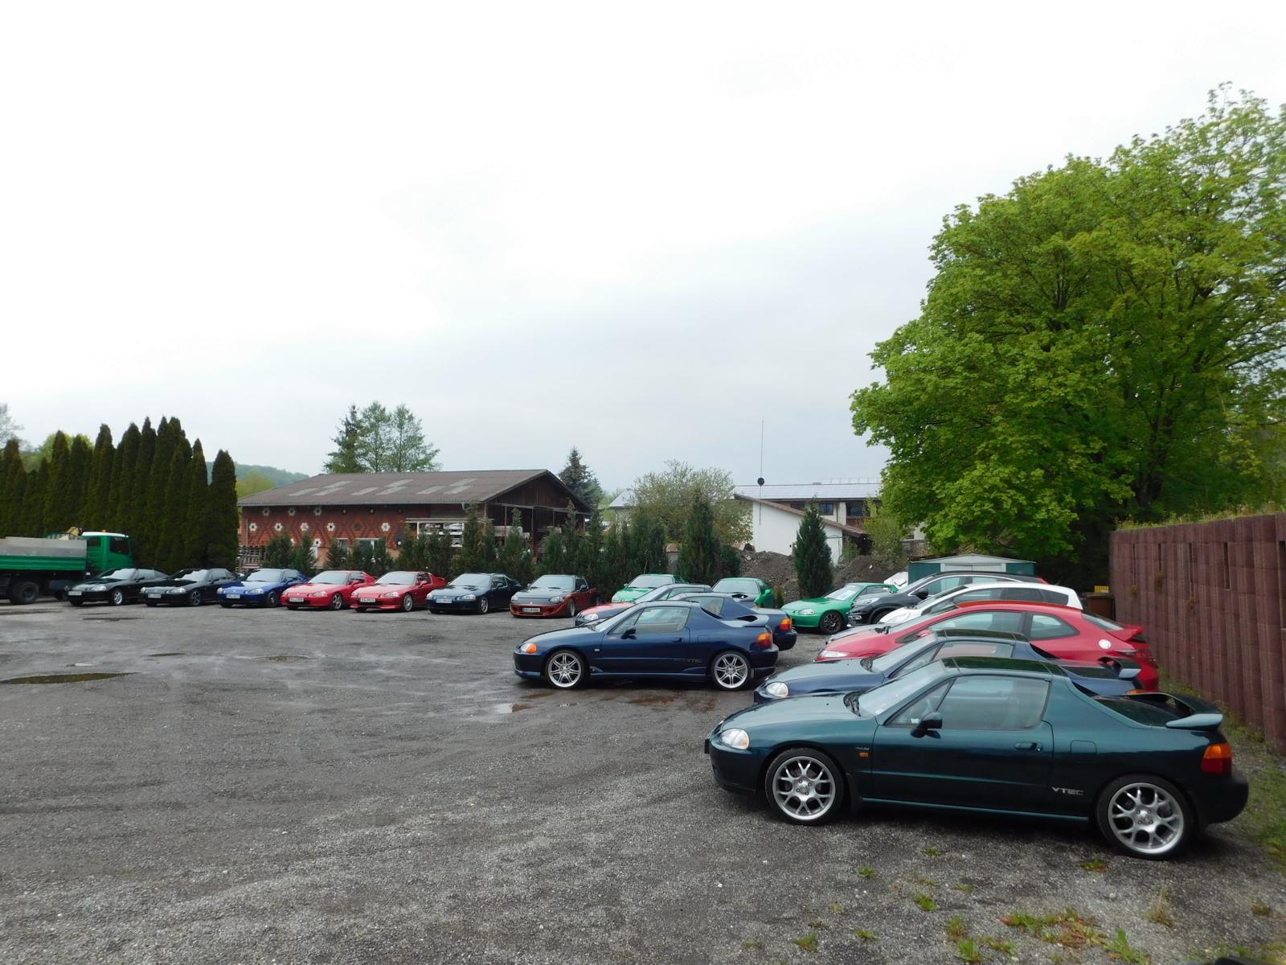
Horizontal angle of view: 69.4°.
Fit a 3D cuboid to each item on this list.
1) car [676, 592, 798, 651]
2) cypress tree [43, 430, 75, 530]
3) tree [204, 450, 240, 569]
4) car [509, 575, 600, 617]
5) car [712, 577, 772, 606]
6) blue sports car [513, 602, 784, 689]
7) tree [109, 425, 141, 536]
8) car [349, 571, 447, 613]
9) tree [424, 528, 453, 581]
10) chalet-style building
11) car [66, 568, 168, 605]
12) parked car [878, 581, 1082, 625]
[{"bbox_3d":[0.846,2.634,17.114,4.000,1.250,1.710,0,-4,-1],"label":"car"},{"bbox_3d":[-25.807,1.220,40.775,1.628,6.935,1.628,3,-4,-32],"label":"cypress tree"},{"bbox_3d":[-16.327,1.606,35.967,1.350,5.600,1.350,2,-4,-24],"label":"tree"},{"bbox_3d":[-2.502,3.373,27.954,1.710,1.240,4.000,-1,-4,16],"label":"car"},{"bbox_3d":[2.683,3.195,25.446,1.710,1.250,4.000,-1,-4,15],"label":"car"},{"bbox_3d":[0.079,2.426,14.230,4.000,1.240,1.710,0,-4,-1],"label":"blue sports car"},{"bbox_3d":[-23.399,1.103,42.244,1.410,7.600,1.410,2,-4,-29],"label":"tree"},{"bbox_3d":[-7.694,3.479,30.013,1.710,1.240,4.000,-1,-4,16],"label":"car"},{"bbox_3d":[-7.131,2.916,32.275,1.100,2.600,1.100,1,-4,-12],"label":"tree"},{"bbox_3d":[-13.421,2.731,57.754,15.900,6.700,16.100,-1,-4,17],"label":"chalet-style building"},{"bbox_3d":[-17.996,3.567,32.354,1.710,1.240,4.000,-1,-4,15],"label":"car"},{"bbox_3d":[6.445,2.714,17.861,4.050,1.530,1.730,1,-4,7],"label":"parked car"}]

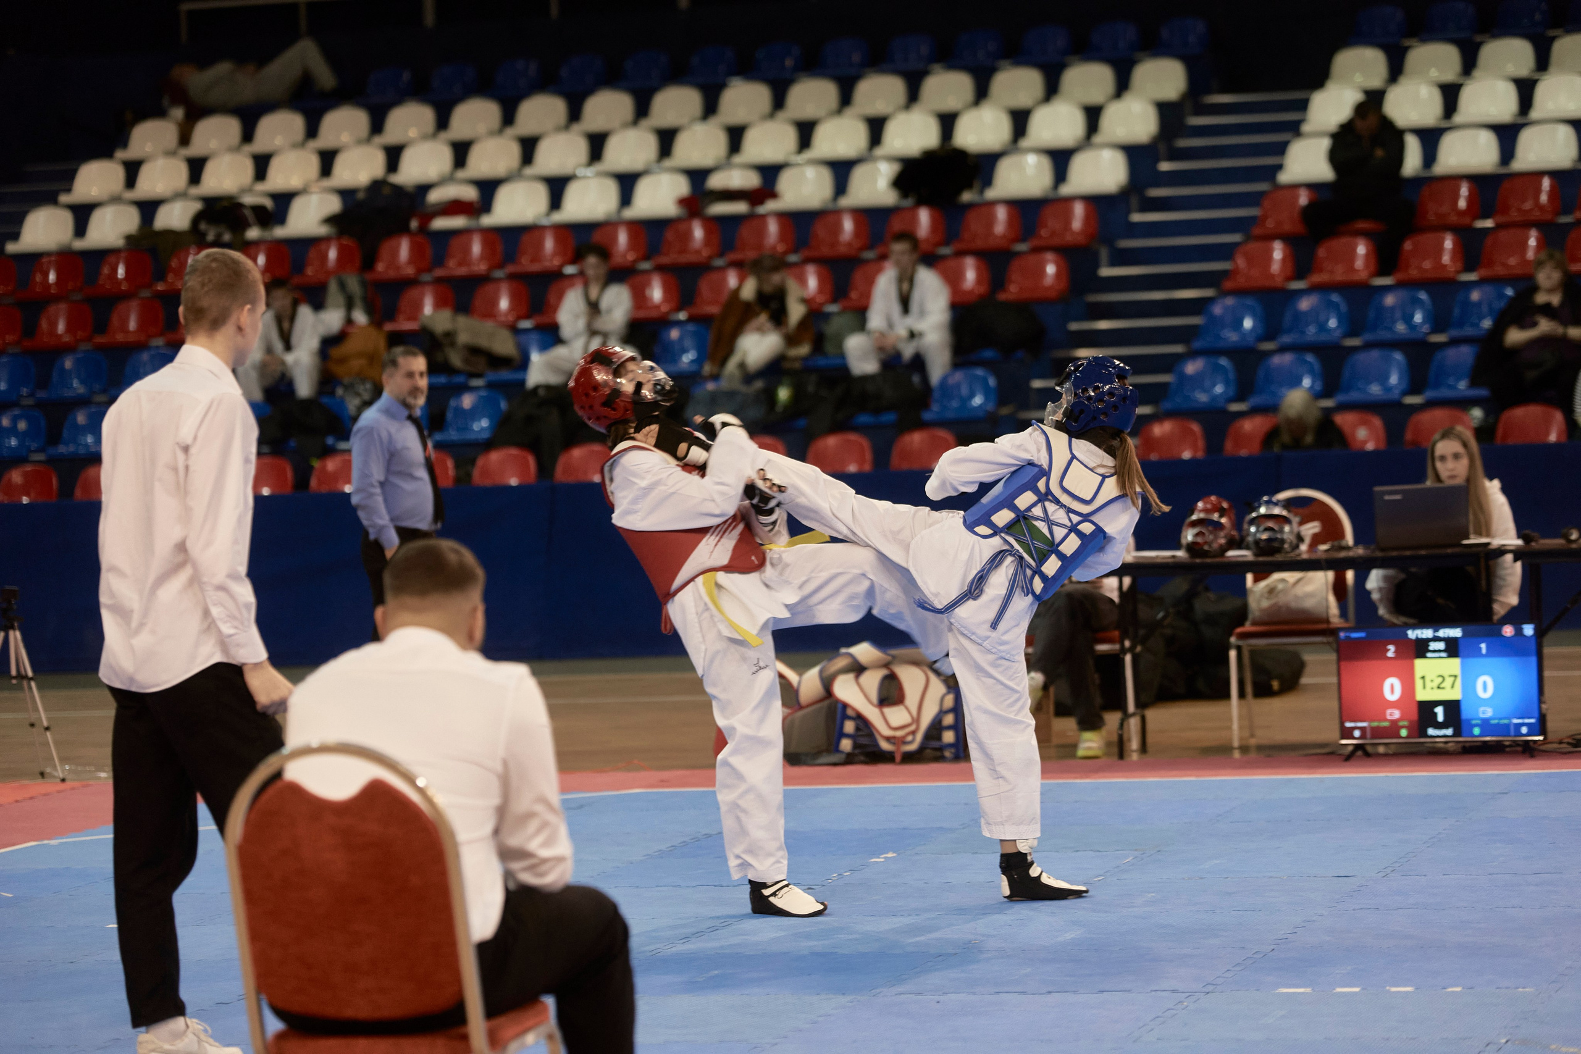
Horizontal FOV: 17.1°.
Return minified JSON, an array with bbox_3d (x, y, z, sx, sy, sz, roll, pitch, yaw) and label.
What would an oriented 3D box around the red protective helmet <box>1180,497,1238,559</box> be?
[{"bbox_3d":[1.580,0.000,19.850,0.205,0.240,0.265,-2,2,26],"label":"red protective helmet"}]

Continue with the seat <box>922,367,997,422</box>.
[{"bbox_3d":[0.924,-0.727,29.172,0.400,0.300,0.360,-2,2,18],"label":"seat"}]

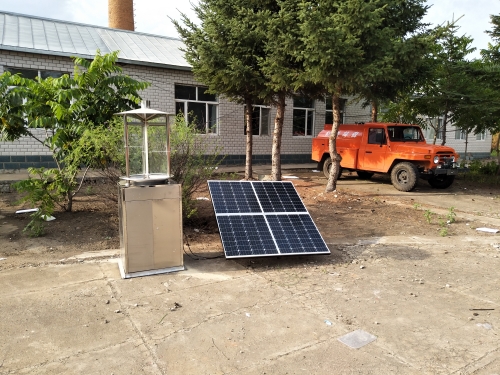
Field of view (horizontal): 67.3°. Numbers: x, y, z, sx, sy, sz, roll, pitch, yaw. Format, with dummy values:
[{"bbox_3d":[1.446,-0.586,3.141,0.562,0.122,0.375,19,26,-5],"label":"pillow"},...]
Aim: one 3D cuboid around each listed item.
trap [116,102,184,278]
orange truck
[{"bbox_3d":[-1.177,-0.009,4.332,0.685,1.887,0.655,-3,7,-26],"label":"trap"},{"bbox_3d":[3.959,-1.004,11.347,1.700,1.830,4.640,-3,8,-26],"label":"orange truck"}]

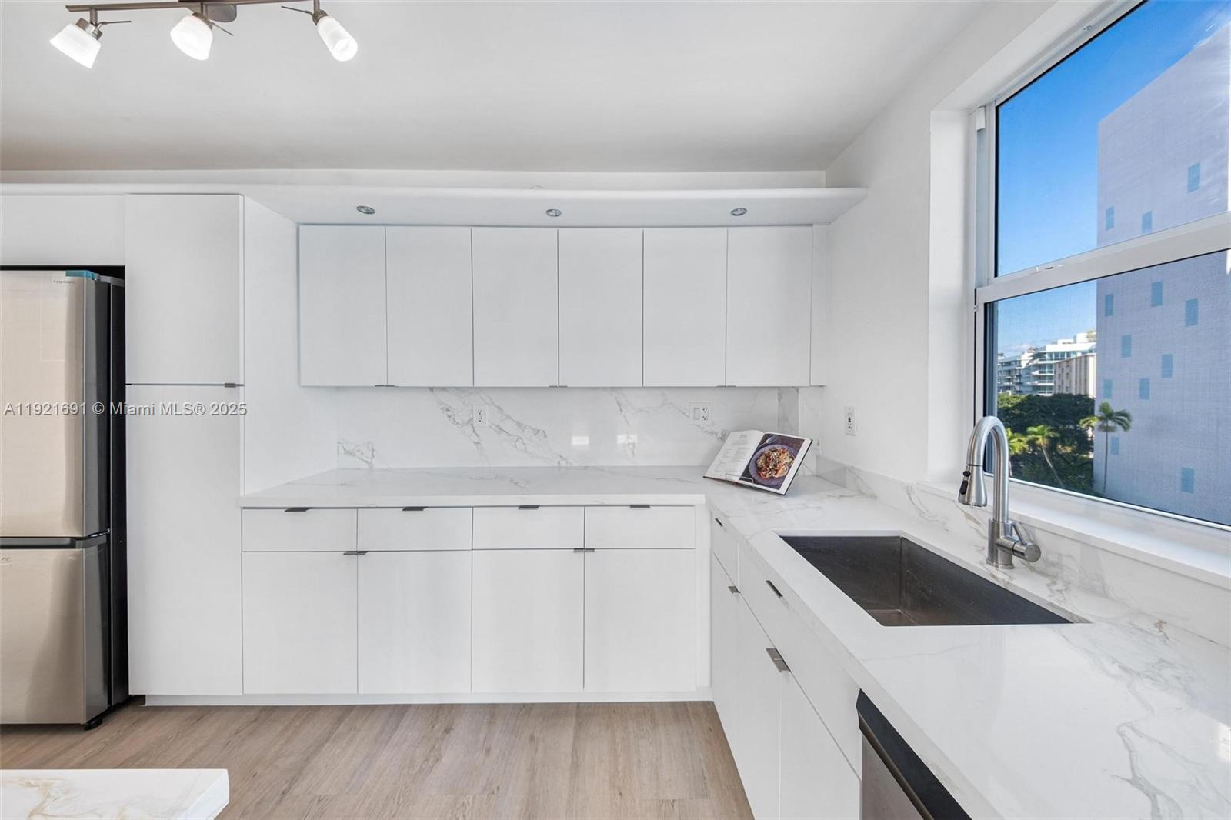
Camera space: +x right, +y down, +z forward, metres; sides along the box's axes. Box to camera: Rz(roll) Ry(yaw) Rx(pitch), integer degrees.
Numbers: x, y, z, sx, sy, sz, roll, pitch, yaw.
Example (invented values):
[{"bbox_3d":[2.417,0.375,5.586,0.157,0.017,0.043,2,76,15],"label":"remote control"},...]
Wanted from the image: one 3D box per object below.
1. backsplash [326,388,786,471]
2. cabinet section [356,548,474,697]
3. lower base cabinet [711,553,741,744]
[{"bbox_3d":[-0.318,0.095,2.260,2.470,0.455,0.025,0,2,-1],"label":"backsplash"},{"bbox_3d":[-0.837,0.866,1.975,0.470,0.585,0.560,0,2,-1],"label":"cabinet section"},{"bbox_3d":[0.691,0.885,1.510,0.580,0.590,0.326,0,2,-1],"label":"lower base cabinet"}]

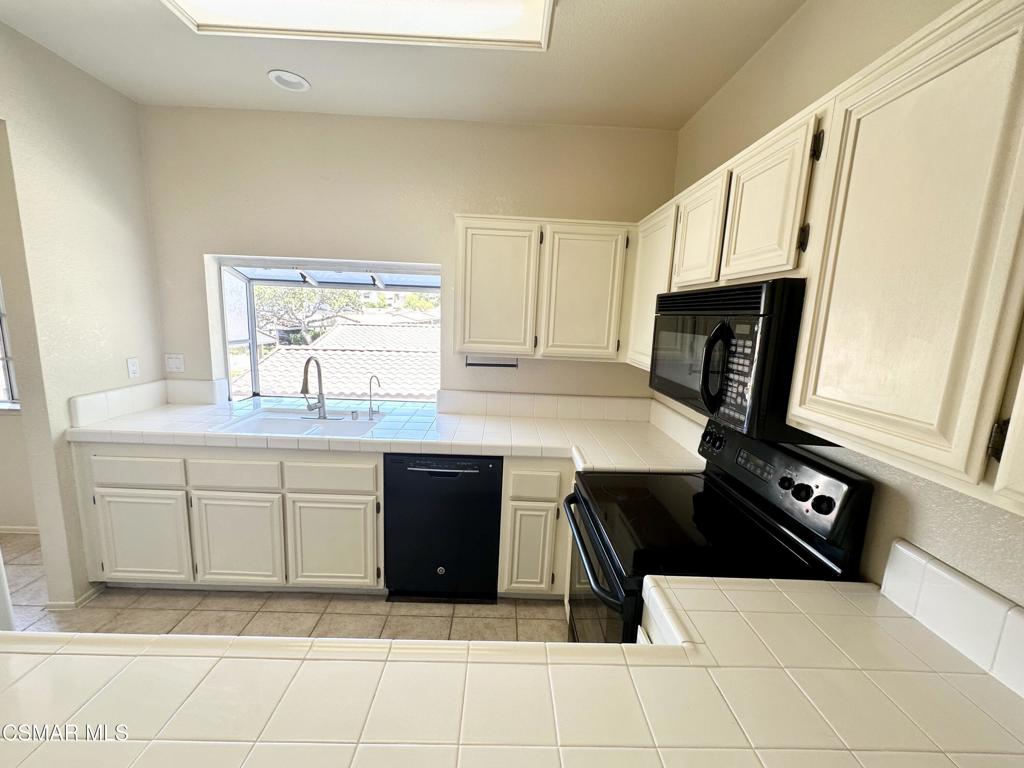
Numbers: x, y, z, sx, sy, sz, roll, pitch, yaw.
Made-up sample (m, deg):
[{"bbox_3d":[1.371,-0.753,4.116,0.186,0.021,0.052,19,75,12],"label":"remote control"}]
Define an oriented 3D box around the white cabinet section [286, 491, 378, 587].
[{"bbox_3d":[-0.946,0.786,2.419,0.463,0.518,0.520,2,9,-1],"label":"white cabinet section"}]

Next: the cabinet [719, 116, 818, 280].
[{"bbox_3d":[0.810,-0.452,1.103,0.306,0.352,0.372,2,9,-1],"label":"cabinet"}]

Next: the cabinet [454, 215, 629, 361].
[{"bbox_3d":[0.166,-0.524,2.379,0.951,0.720,0.339,2,9,-1],"label":"cabinet"}]

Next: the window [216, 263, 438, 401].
[{"bbox_3d":[-1.162,-0.321,2.814,1.418,0.908,0.265,2,9,-1],"label":"window"}]

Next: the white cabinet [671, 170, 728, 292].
[{"bbox_3d":[0.804,-0.515,1.483,0.306,0.352,0.398,2,9,-1],"label":"white cabinet"}]

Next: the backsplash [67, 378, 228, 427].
[{"bbox_3d":[-2.013,0.095,2.379,0.319,0.145,0.704,2,9,-1],"label":"backsplash"}]

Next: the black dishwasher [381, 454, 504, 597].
[{"bbox_3d":[-0.368,0.738,2.458,0.612,0.863,0.595,2,9,-1],"label":"black dishwasher"}]

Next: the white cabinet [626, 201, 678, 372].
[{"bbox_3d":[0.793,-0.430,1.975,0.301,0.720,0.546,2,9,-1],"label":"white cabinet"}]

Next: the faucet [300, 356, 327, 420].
[{"bbox_3d":[-1.116,0.029,2.299,0.128,0.370,0.224,2,9,-1],"label":"faucet"}]

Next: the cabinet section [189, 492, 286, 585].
[{"bbox_3d":[-1.427,0.768,2.408,0.463,0.520,0.520,2,9,-1],"label":"cabinet section"}]

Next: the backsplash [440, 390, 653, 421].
[{"bbox_3d":[0.215,0.144,2.654,1.381,0.145,0.020,2,9,-1],"label":"backsplash"}]

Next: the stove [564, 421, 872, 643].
[{"bbox_3d":[0.555,0.778,1.480,0.673,1.181,0.780,2,9,-1],"label":"stove"}]

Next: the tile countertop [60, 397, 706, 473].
[{"bbox_3d":[-0.639,0.265,2.351,3.091,0.065,1.142,2,9,-1],"label":"tile countertop"}]

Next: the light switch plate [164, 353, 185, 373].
[{"bbox_3d":[-2.099,-0.130,2.576,0.114,0.115,0.010,2,9,-1],"label":"light switch plate"}]

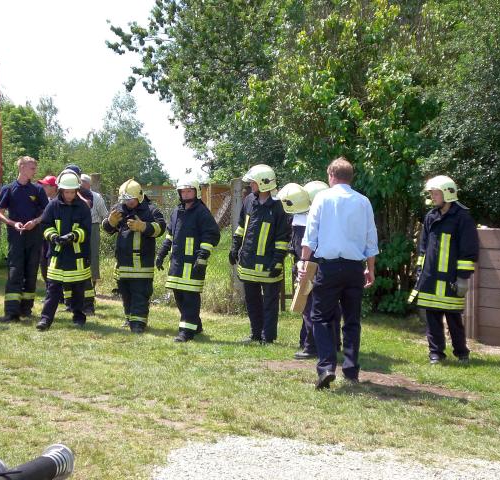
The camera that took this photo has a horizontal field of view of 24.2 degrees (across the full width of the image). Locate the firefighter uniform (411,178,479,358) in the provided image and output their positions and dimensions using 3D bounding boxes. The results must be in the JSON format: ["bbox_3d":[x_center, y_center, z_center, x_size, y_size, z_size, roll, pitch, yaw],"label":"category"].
[{"bbox_3d":[1.753,0.263,10.550,0.540,1.620,0.400,4,5,44],"label":"firefighter uniform"}]

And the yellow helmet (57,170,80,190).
[{"bbox_3d":[-2.026,-0.664,13.000,0.260,0.235,0.300,0,15,-4],"label":"yellow helmet"}]

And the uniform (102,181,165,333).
[{"bbox_3d":[-1.290,0.183,12.900,0.600,1.680,0.480,2,4,30],"label":"uniform"}]

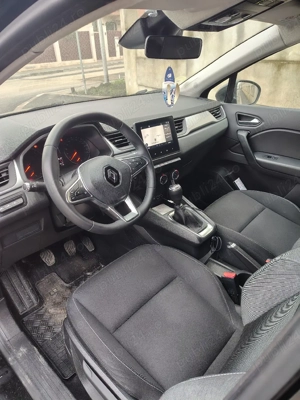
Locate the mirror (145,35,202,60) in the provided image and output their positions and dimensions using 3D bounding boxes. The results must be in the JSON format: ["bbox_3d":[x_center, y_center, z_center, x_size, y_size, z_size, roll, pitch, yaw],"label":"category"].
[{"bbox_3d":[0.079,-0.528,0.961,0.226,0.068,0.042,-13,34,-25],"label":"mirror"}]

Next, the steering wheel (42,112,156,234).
[{"bbox_3d":[-0.139,-0.078,0.830,0.365,0.360,0.095,-32,11,-38],"label":"steering wheel"}]

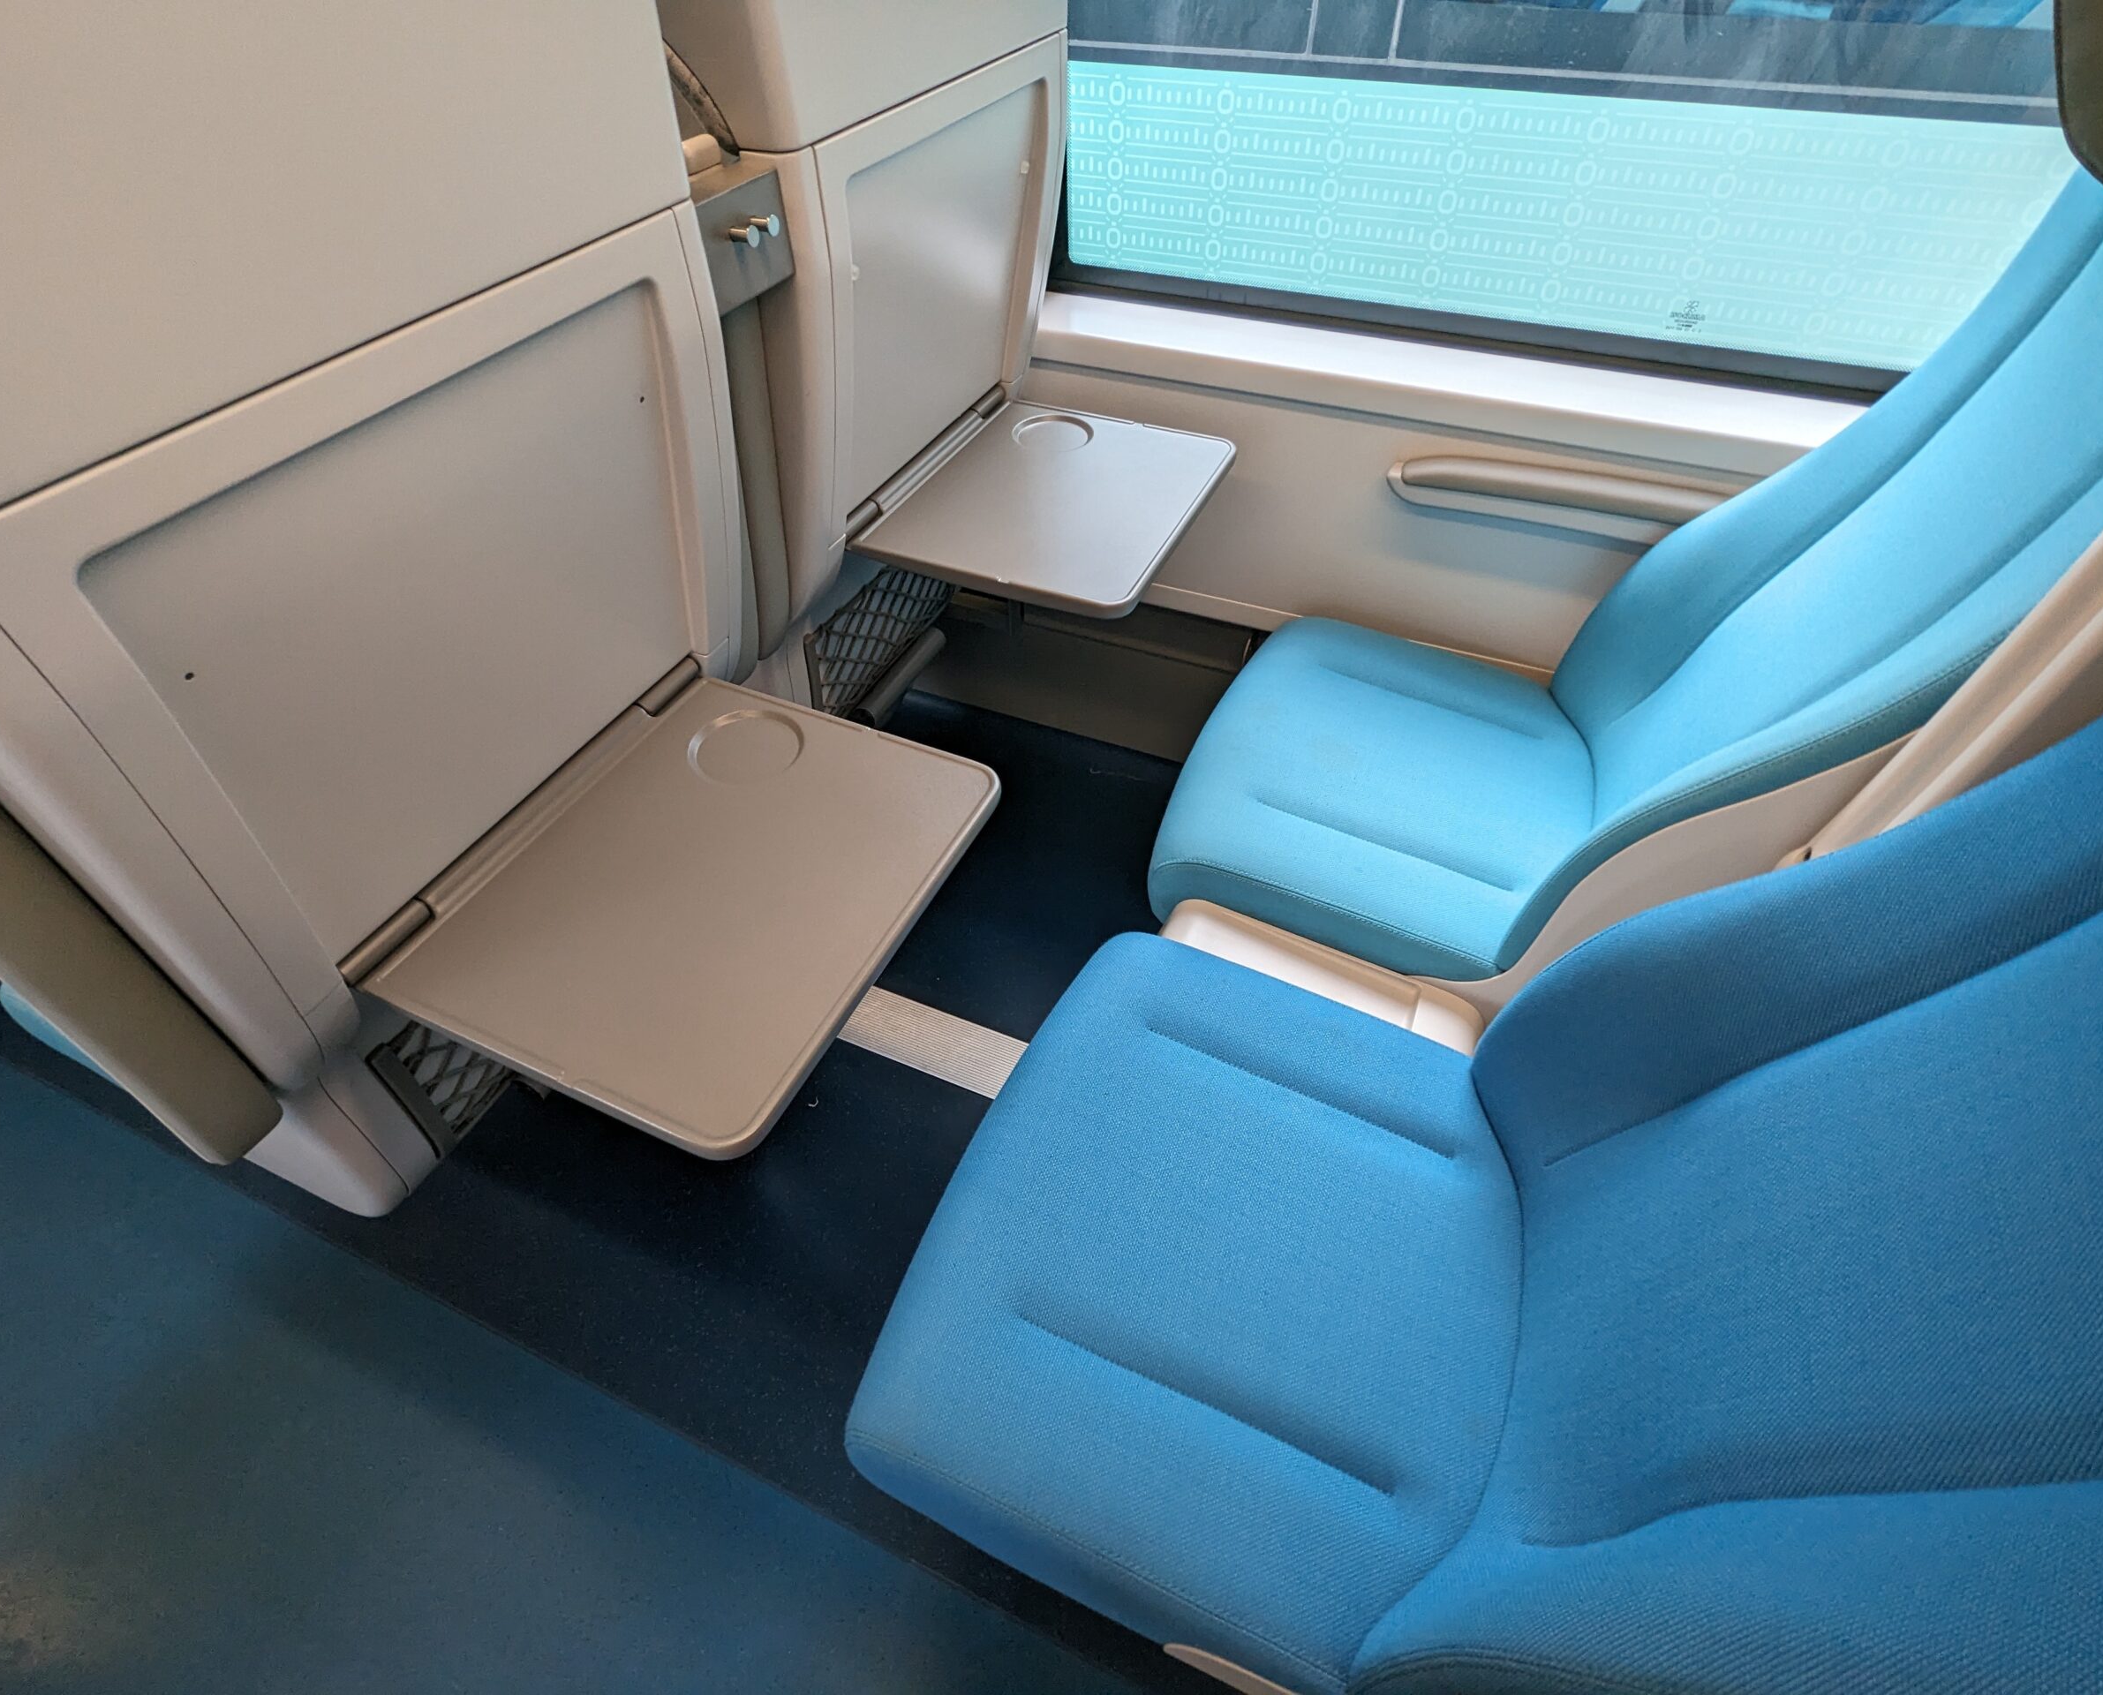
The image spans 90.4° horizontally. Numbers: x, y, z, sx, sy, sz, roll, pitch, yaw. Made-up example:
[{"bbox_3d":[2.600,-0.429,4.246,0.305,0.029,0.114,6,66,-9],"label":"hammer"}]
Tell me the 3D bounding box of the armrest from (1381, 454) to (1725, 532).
[{"bbox_3d":[0.586,-0.401,1.188,0.385,0.046,0.052,15,48,19],"label":"armrest"}]

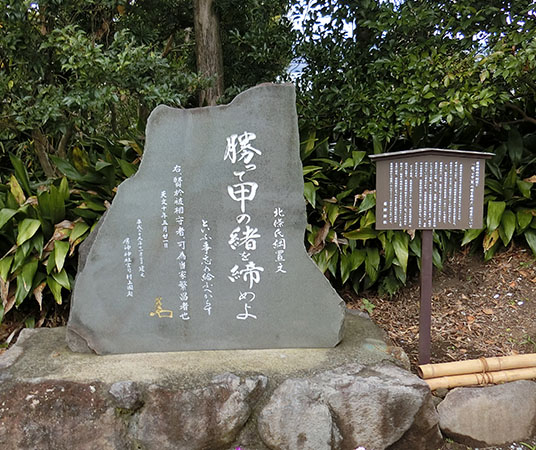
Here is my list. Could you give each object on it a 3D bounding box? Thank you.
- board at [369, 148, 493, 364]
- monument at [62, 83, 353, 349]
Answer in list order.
[{"bbox_3d":[0.987,0.230,2.641,0.730,1.350,0.120,0,8,5],"label":"board"},{"bbox_3d":[-0.405,-0.031,2.792,1.720,1.640,0.300,-1,8,-2],"label":"monument"}]

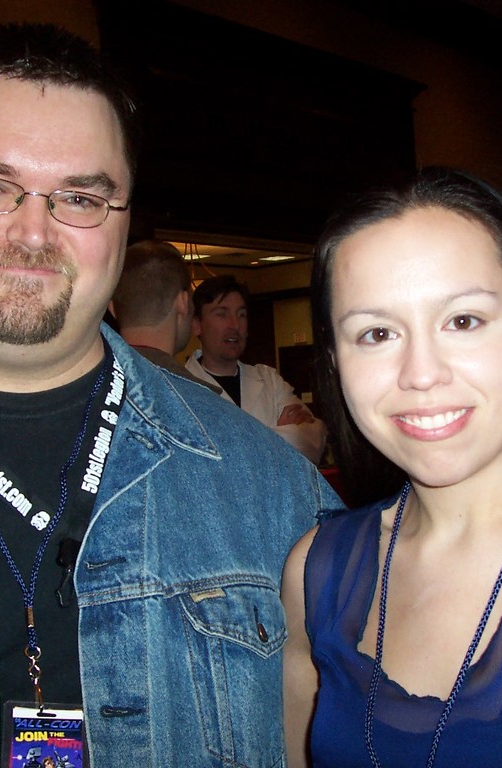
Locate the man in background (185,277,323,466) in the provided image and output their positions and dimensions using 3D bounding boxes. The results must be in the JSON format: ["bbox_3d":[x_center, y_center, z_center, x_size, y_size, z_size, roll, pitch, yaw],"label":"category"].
[{"bbox_3d":[-0.005,0.600,2.950,0.550,1.800,0.400,-2,-2,-22],"label":"man in background"}]

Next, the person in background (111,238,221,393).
[{"bbox_3d":[-0.160,0.600,2.280,0.530,1.800,0.340,-4,-2,21],"label":"person in background"}]

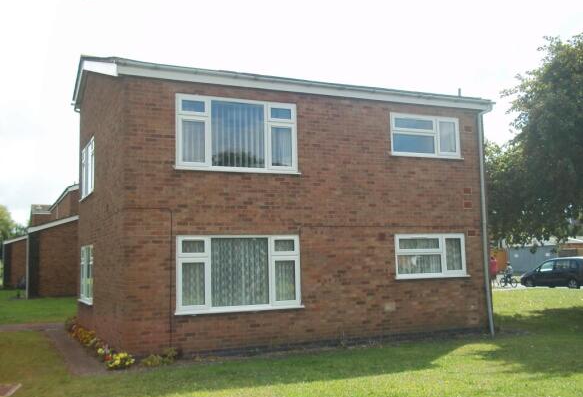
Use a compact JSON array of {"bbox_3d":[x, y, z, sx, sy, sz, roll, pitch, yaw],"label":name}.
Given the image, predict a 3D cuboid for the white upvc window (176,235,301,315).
[{"bbox_3d":[-0.933,1.358,11.111,2.381,1.355,0.100,1,-6,-24],"label":"white upvc window"}]

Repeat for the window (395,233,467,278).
[{"bbox_3d":[2.961,1.222,12.853,1.799,0.927,0.100,1,-6,-24],"label":"window"}]

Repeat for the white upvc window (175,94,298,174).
[{"bbox_3d":[-0.984,-1.183,11.345,2.380,1.355,0.100,1,-6,-24],"label":"white upvc window"}]

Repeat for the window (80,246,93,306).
[{"bbox_3d":[-5.280,1.911,15.608,0.100,1.395,2.529,1,-6,-24],"label":"window"}]

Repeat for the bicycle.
[{"bbox_3d":[11.110,4.163,31.037,1.200,0.800,0.480,-5,-7,37],"label":"bicycle"}]

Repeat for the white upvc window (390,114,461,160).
[{"bbox_3d":[2.898,-1.335,13.084,1.794,0.900,0.100,1,-6,-24],"label":"white upvc window"}]

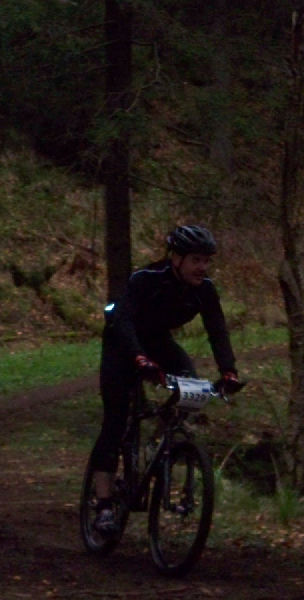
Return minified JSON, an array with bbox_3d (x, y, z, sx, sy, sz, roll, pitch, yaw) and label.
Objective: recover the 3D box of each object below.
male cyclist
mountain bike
[{"bbox_3d":[0.030,0.410,13.920,0.610,1.590,0.840,3,-1,-23],"label":"male cyclist"},{"bbox_3d":[-0.030,0.870,13.950,0.620,1.030,1.720,5,-2,-22],"label":"mountain bike"}]

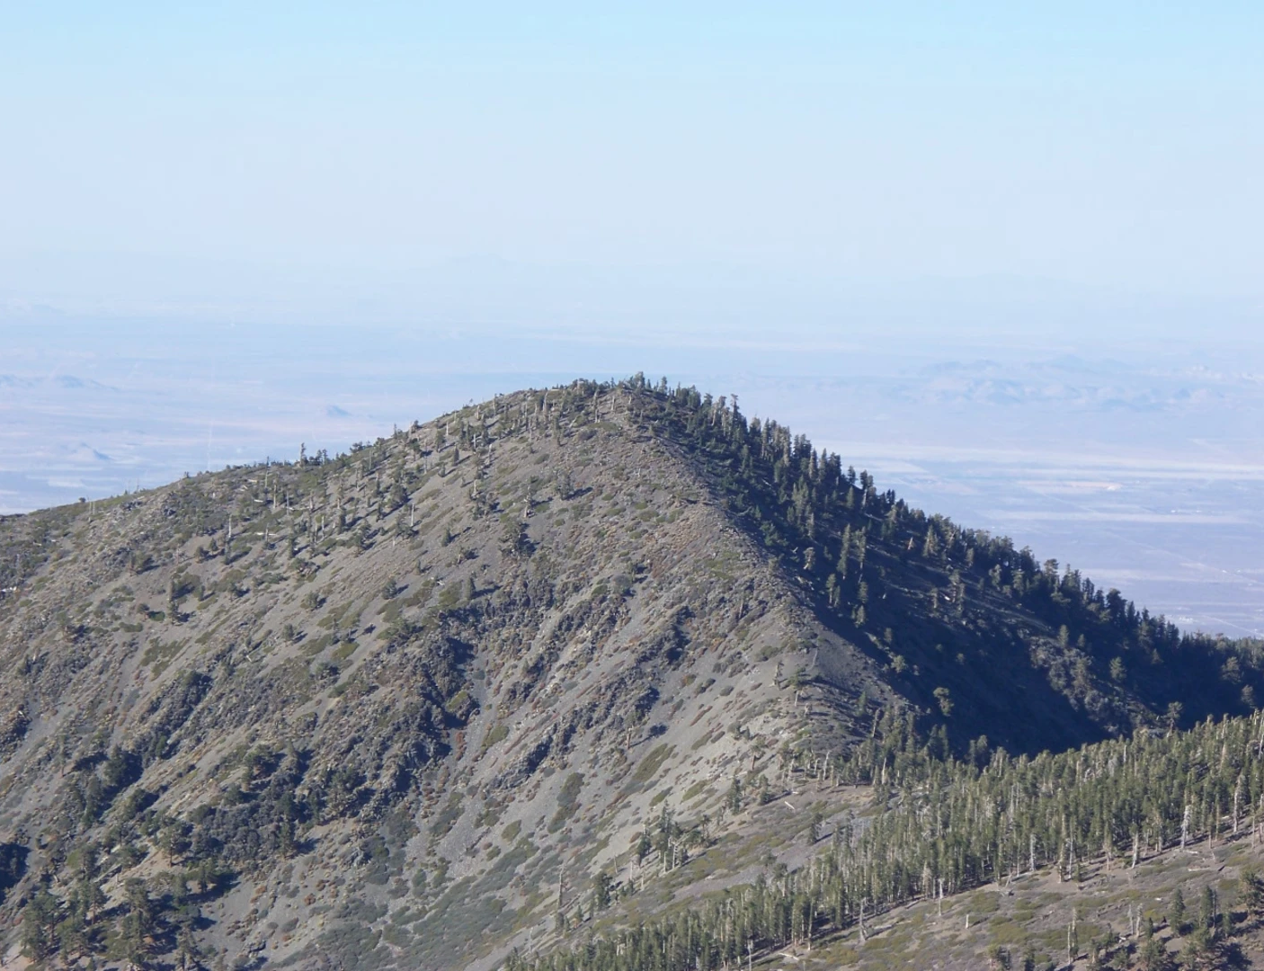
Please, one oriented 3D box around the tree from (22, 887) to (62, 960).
[{"bbox_3d":[-339.787,252.438,2950.000,22.594,40.297,21.662,0,3,0],"label":"tree"}]

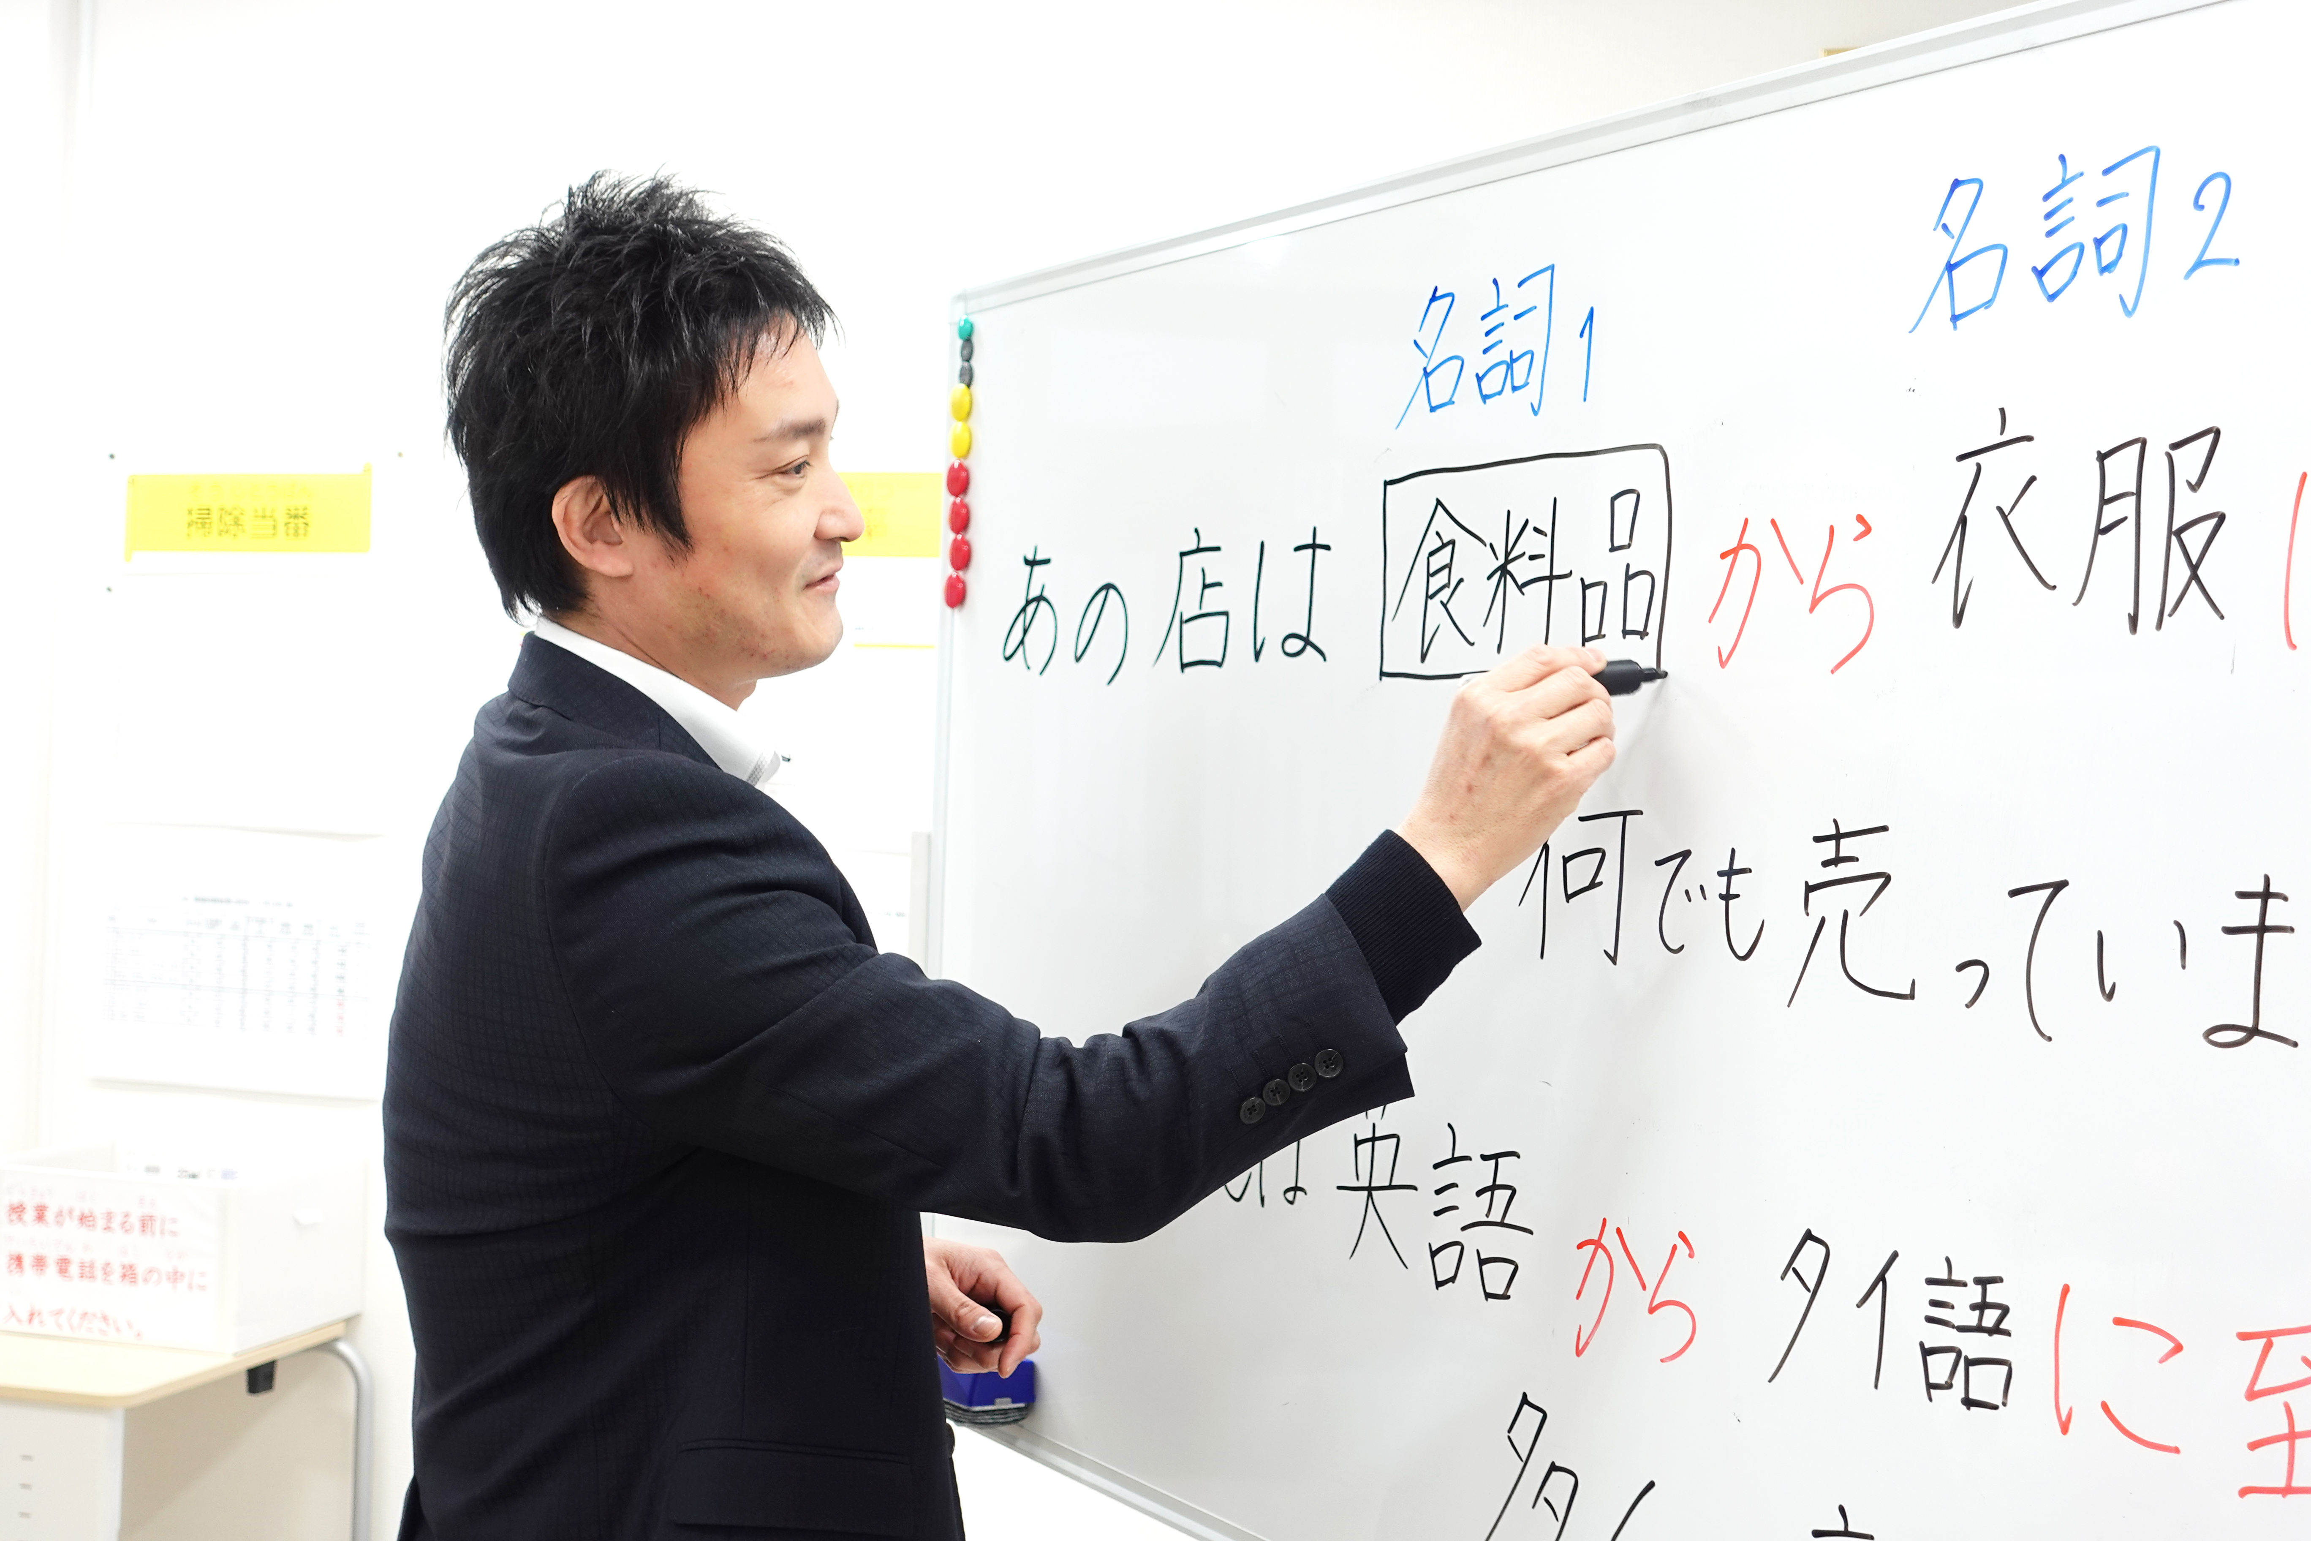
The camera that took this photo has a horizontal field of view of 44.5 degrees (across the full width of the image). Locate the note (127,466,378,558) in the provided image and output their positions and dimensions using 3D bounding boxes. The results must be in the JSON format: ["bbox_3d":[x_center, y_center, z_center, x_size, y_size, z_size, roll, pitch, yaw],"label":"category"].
[{"bbox_3d":[-1.085,-0.307,3.380,0.345,0.103,0.004,2,0,19],"label":"note"}]

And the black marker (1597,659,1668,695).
[{"bbox_3d":[0.225,-0.049,1.550,0.130,0.019,0.019,-4,2,-20],"label":"black marker"}]

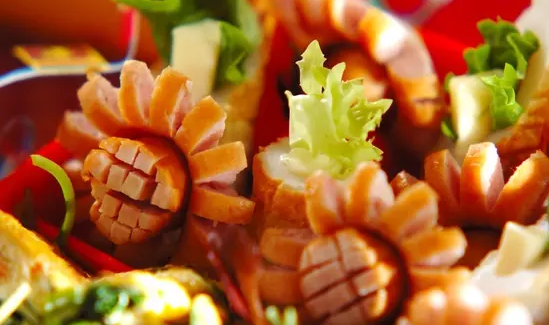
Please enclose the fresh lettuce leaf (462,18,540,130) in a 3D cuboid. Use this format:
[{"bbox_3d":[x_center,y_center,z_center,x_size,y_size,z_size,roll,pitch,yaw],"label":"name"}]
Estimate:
[{"bbox_3d":[0.046,-0.018,0.885,0.016,0.021,0.012,0,27,0],"label":"fresh lettuce leaf"}]

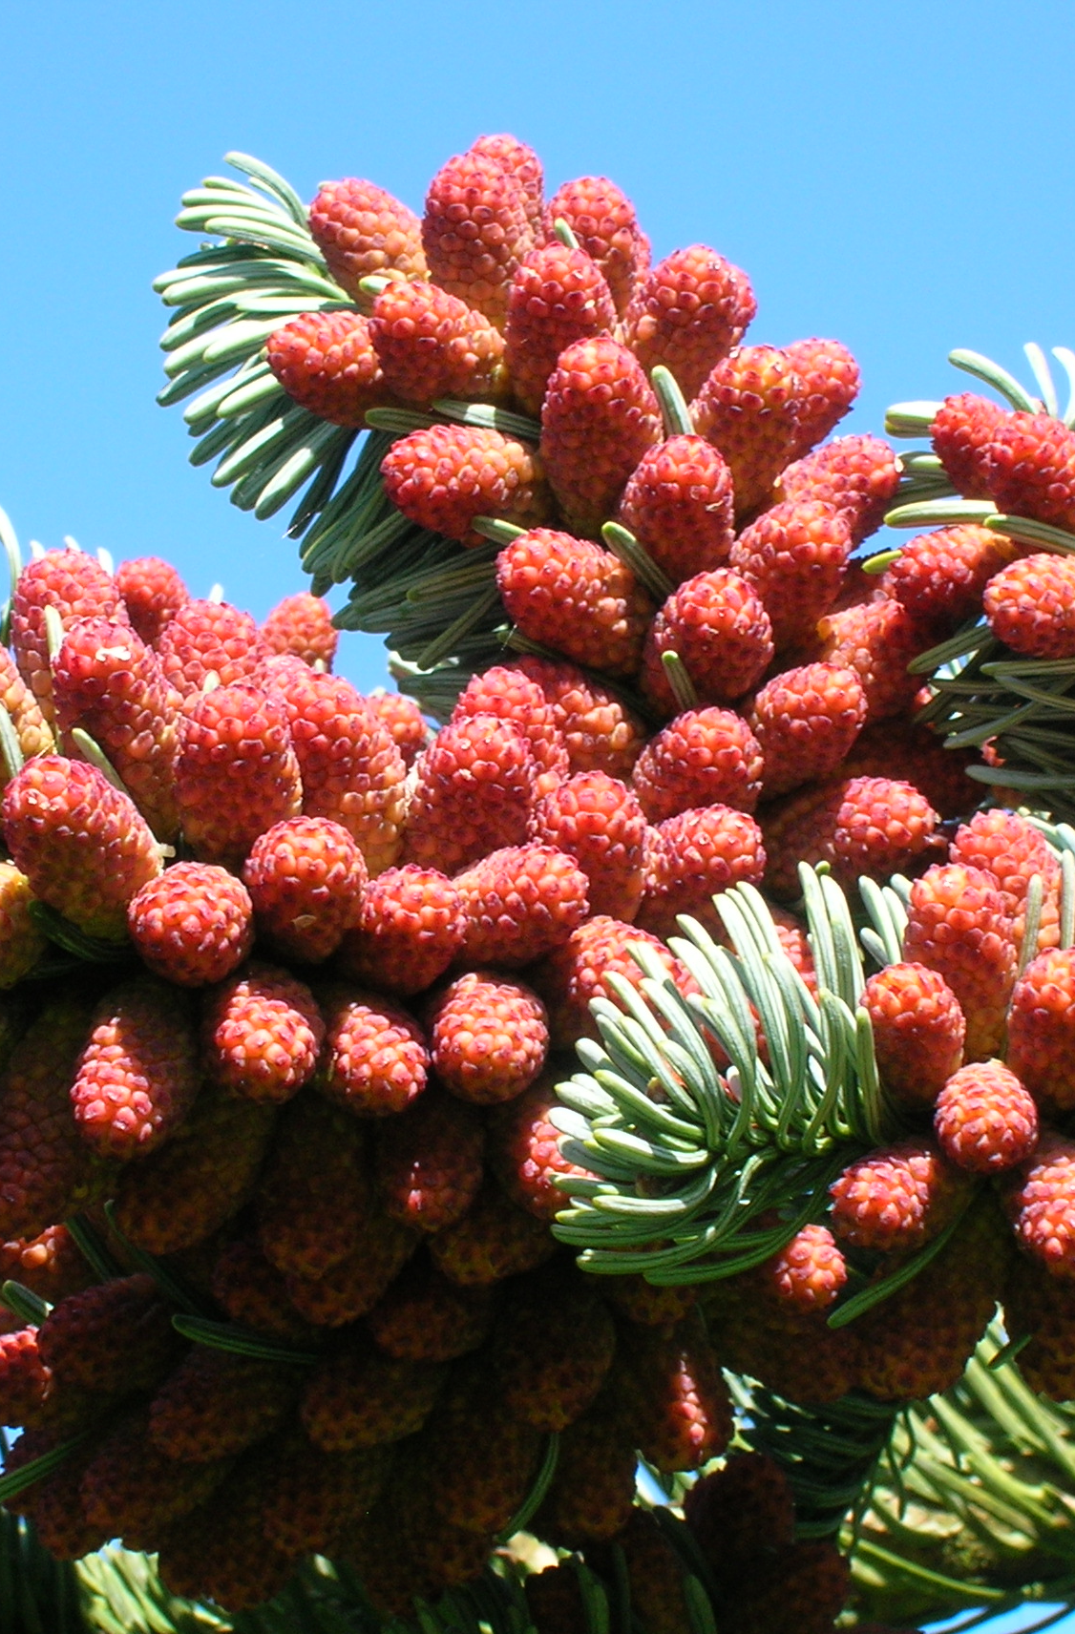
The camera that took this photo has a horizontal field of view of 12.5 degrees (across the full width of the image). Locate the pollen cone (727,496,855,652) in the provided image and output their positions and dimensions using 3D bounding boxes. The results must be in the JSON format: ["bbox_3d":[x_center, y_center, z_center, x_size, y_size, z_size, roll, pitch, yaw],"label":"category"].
[{"bbox_3d":[0.020,-0.019,0.395,0.009,0.009,0.015,25,-57,0],"label":"pollen cone"}]

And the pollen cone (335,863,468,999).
[{"bbox_3d":[-0.013,0.011,0.472,0.011,0.011,0.018,6,-17,-20],"label":"pollen cone"}]

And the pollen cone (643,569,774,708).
[{"bbox_3d":[0.013,-0.013,0.383,0.009,0.009,0.017,32,-25,0],"label":"pollen cone"}]

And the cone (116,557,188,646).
[{"bbox_3d":[-0.034,-0.018,0.435,0.007,0.011,0.007,0,24,0],"label":"cone"}]

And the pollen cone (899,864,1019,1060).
[{"bbox_3d":[0.042,0.014,0.480,0.010,0.019,0.010,-9,28,5],"label":"pollen cone"}]

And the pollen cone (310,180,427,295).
[{"bbox_3d":[-0.013,-0.047,0.410,0.015,0.009,0.009,52,0,-24],"label":"pollen cone"}]

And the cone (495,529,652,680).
[{"bbox_3d":[0.003,-0.020,0.460,0.018,0.011,0.011,36,3,-33],"label":"cone"}]

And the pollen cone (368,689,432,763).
[{"bbox_3d":[-0.013,-0.005,0.432,0.007,0.007,0.013,7,-60,0],"label":"pollen cone"}]

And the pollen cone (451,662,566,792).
[{"bbox_3d":[-0.002,-0.008,0.463,0.009,0.015,0.009,-18,26,0],"label":"pollen cone"}]

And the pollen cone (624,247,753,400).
[{"bbox_3d":[0.013,-0.041,0.410,0.009,0.009,0.015,24,-60,0],"label":"pollen cone"}]

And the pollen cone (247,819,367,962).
[{"bbox_3d":[-0.022,0.007,0.470,0.011,0.011,0.018,-1,-30,2],"label":"pollen cone"}]

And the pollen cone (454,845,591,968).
[{"bbox_3d":[-0.001,0.008,0.447,0.010,0.010,0.016,-18,-1,-42],"label":"pollen cone"}]

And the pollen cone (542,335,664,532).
[{"bbox_3d":[0.005,-0.030,0.390,0.009,0.016,0.009,2,24,0],"label":"pollen cone"}]

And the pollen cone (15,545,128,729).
[{"bbox_3d":[-0.045,-0.017,0.485,0.011,0.019,0.011,-6,24,3],"label":"pollen cone"}]

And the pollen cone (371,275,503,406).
[{"bbox_3d":[-0.010,-0.045,0.468,0.017,0.010,0.010,28,5,-39],"label":"pollen cone"}]

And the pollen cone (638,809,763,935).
[{"bbox_3d":[0.013,0.004,0.402,0.009,0.009,0.016,-36,0,-31],"label":"pollen cone"}]

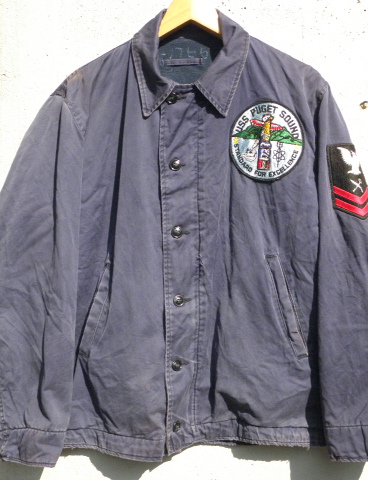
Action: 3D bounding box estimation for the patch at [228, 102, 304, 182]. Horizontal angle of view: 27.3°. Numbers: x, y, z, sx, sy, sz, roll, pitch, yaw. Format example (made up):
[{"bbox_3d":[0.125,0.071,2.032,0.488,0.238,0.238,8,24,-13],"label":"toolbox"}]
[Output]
[{"bbox_3d":[0.130,-0.155,1.185,0.123,0.125,0.008,5,0,-15],"label":"patch"}]

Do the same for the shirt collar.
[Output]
[{"bbox_3d":[0.010,-0.283,1.215,0.188,0.168,0.100,0,0,0],"label":"shirt collar"}]

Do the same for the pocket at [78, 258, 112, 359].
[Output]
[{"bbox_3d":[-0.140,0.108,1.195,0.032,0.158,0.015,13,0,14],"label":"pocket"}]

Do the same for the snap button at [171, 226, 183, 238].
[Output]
[{"bbox_3d":[-0.011,-0.012,1.175,0.018,0.018,0.007,0,0,0],"label":"snap button"}]

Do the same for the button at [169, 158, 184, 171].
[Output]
[{"bbox_3d":[-0.012,-0.117,1.175,0.018,0.018,0.007,0,0,0],"label":"button"}]

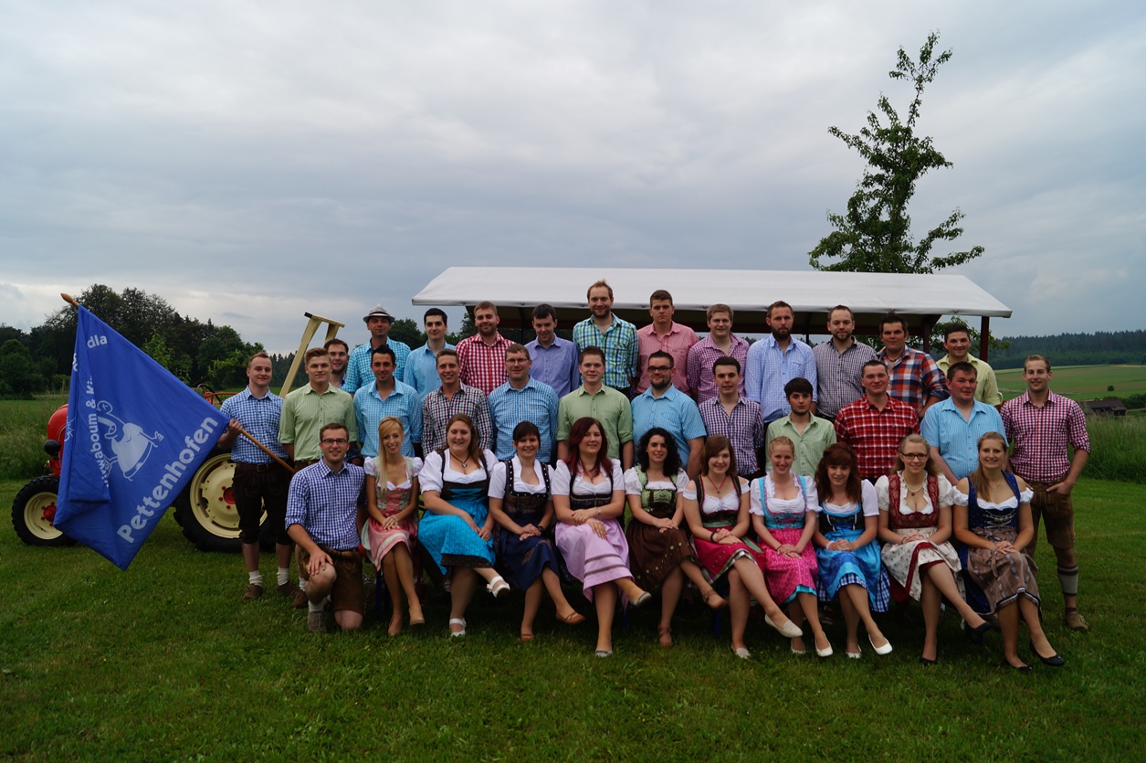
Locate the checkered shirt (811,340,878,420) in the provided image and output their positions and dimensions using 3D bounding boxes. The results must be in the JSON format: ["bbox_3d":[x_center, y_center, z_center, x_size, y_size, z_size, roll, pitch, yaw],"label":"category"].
[{"bbox_3d":[1.955,-0.018,6.170,0.490,0.620,0.300,1,1,14],"label":"checkered shirt"}]

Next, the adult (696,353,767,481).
[{"bbox_3d":[1.108,0.720,6.092,0.500,1.790,0.340,1,1,10],"label":"adult"}]

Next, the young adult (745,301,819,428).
[{"bbox_3d":[1.544,0.296,6.370,0.530,1.792,0.330,1,0,7],"label":"young adult"}]

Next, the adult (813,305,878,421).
[{"bbox_3d":[1.958,0.345,6.180,0.510,1.780,0.340,1,1,14],"label":"adult"}]

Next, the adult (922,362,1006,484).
[{"bbox_3d":[2.570,0.750,5.650,0.560,1.750,0.360,1,1,16],"label":"adult"}]

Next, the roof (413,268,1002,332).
[{"bbox_3d":[1.273,-0.848,8.796,5.223,0.565,2.350,1,0,7],"label":"roof"}]

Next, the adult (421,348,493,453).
[{"bbox_3d":[-0.830,0.670,6.150,0.520,1.810,0.340,1,1,0],"label":"adult"}]

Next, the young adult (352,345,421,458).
[{"bbox_3d":[-1.422,0.652,6.362,0.510,1.830,0.340,1,1,1],"label":"young adult"}]

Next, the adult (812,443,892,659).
[{"bbox_3d":[1.719,0.991,5.300,0.500,1.186,0.800,1,1,9],"label":"adult"}]

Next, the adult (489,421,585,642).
[{"bbox_3d":[-0.239,0.926,5.620,0.580,1.319,0.780,1,0,-6],"label":"adult"}]

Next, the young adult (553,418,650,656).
[{"bbox_3d":[0.182,0.914,5.360,0.580,1.365,0.820,1,0,-3],"label":"young adult"}]

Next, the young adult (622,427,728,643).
[{"bbox_3d":[0.622,0.937,5.420,0.570,1.262,0.820,1,1,-6],"label":"young adult"}]

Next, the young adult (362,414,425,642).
[{"bbox_3d":[-1.177,0.904,5.650,0.420,1.321,0.750,1,0,-6],"label":"young adult"}]

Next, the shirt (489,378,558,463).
[{"bbox_3d":[-0.340,0.266,5.930,0.510,0.620,0.300,1,1,-2],"label":"shirt"}]

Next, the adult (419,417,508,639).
[{"bbox_3d":[-0.708,0.874,5.550,0.600,1.314,0.850,1,1,-9],"label":"adult"}]

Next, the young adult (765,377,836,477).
[{"bbox_3d":[1.563,0.797,5.880,0.500,1.656,0.320,1,0,9],"label":"young adult"}]

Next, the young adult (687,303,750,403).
[{"bbox_3d":[1.068,0.319,6.280,0.500,1.760,0.340,1,1,6],"label":"young adult"}]

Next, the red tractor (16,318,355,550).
[{"bbox_3d":[-3.666,0.432,8.755,2.900,2.250,1.450,1,1,10],"label":"red tractor"}]

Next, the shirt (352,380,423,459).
[{"bbox_3d":[-1.299,0.272,6.020,0.500,0.620,0.300,1,1,-7],"label":"shirt"}]

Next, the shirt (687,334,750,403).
[{"bbox_3d":[1.085,-0.039,6.420,0.490,0.640,0.290,1,0,-5],"label":"shirt"}]

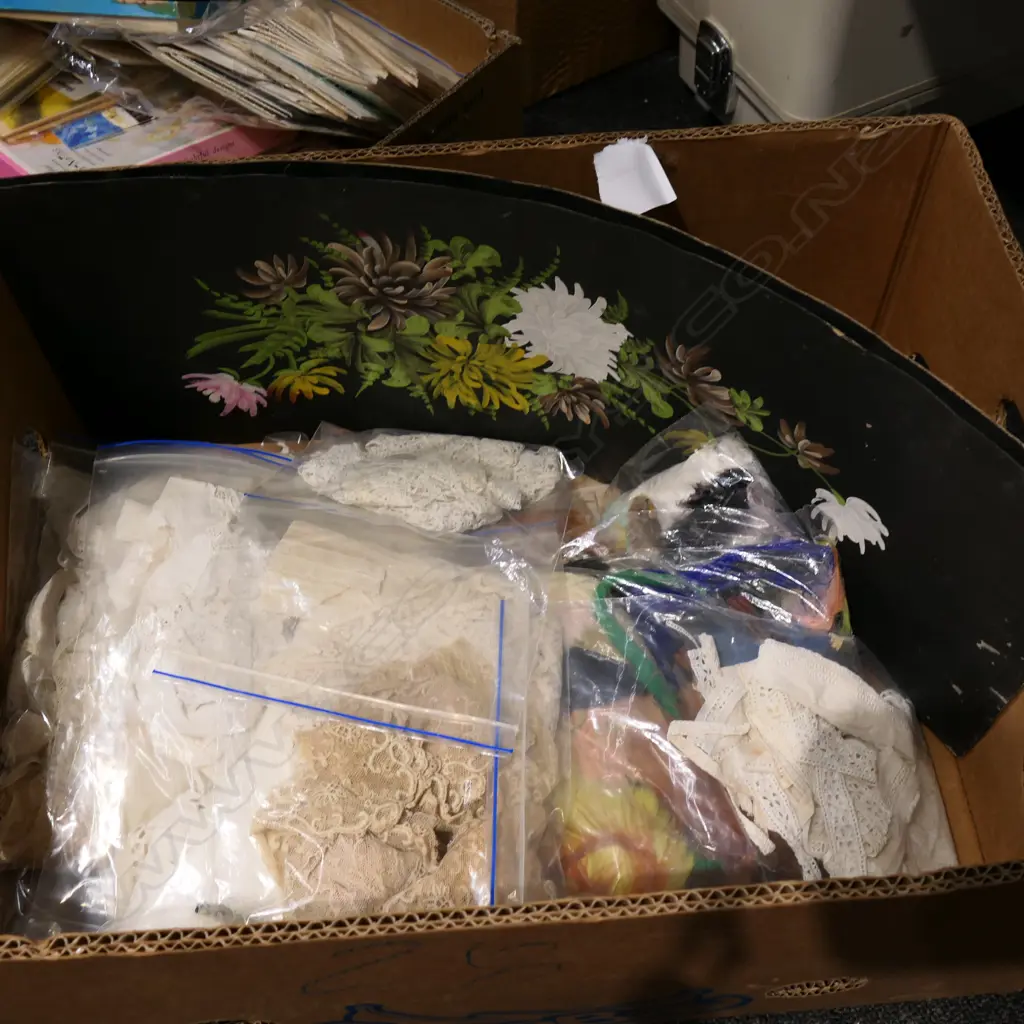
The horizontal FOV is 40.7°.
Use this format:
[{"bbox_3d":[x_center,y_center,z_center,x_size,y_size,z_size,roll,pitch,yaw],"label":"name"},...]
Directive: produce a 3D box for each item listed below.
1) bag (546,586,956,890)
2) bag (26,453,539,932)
[{"bbox_3d":[0.110,0.130,0.675,0.190,0.085,0.185,-4,55,-1],"label":"bag"},{"bbox_3d":[-0.104,0.095,0.656,0.205,0.075,0.240,-3,56,1],"label":"bag"}]

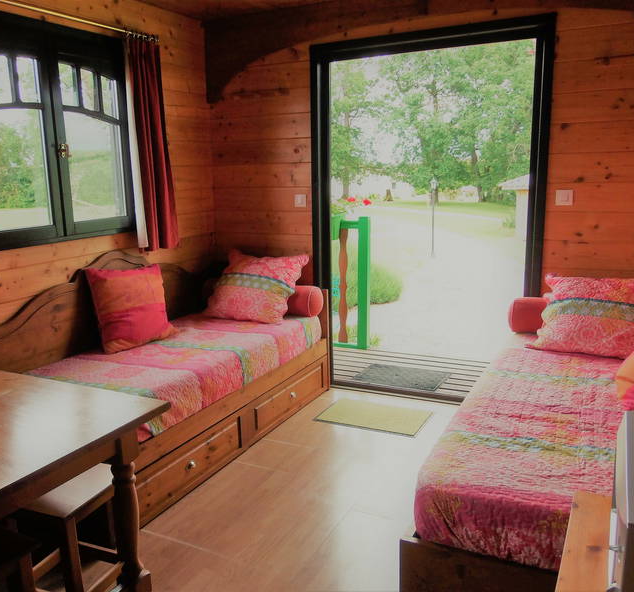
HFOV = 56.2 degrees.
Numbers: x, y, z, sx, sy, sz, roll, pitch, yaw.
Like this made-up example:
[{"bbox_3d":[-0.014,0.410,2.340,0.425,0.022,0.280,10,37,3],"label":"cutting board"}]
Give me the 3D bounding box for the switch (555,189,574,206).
[{"bbox_3d":[1.307,-0.517,3.133,0.080,0.080,0.015,5,13,27],"label":"switch"}]

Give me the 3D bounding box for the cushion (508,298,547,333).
[{"bbox_3d":[1.368,0.124,3.125,0.680,0.195,0.195,5,13,27],"label":"cushion"}]

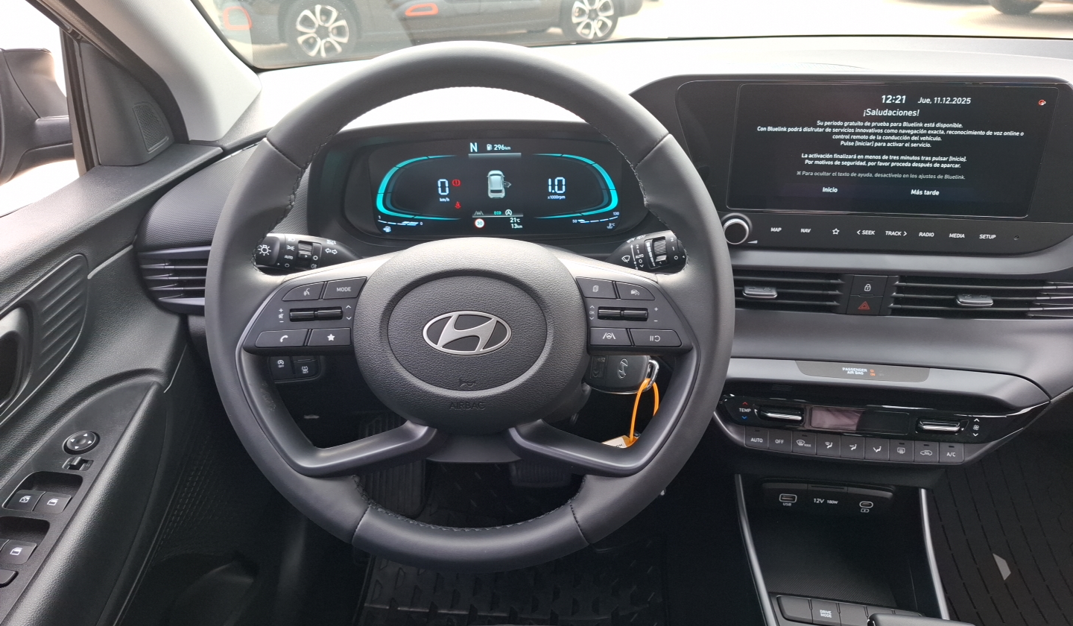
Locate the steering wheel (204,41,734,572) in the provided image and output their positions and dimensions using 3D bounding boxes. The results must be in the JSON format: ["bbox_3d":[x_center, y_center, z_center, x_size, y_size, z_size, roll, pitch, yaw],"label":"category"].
[{"bbox_3d":[-0.048,-0.005,0.520,0.370,0.370,0.090,0,2,-1],"label":"steering wheel"}]

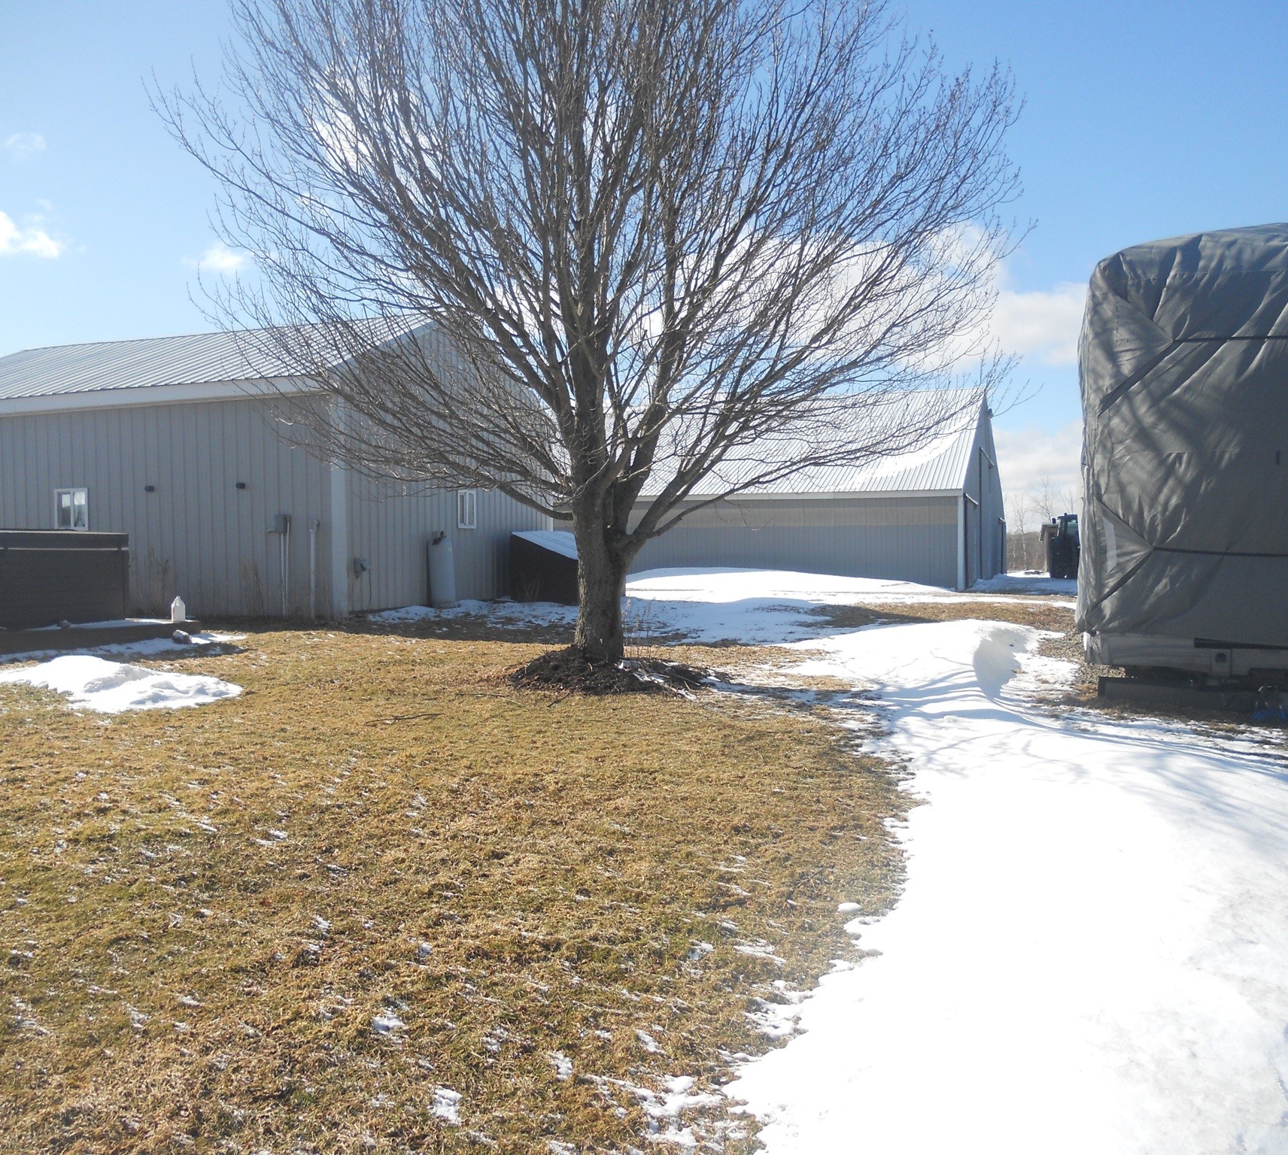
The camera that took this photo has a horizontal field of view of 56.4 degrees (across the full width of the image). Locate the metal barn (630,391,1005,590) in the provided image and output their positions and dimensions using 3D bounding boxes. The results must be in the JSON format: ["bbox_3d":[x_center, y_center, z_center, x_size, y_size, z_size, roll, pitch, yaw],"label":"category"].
[{"bbox_3d":[5.251,-4.650,67.539,27.000,10.100,25.000,0,1,20],"label":"metal barn"}]

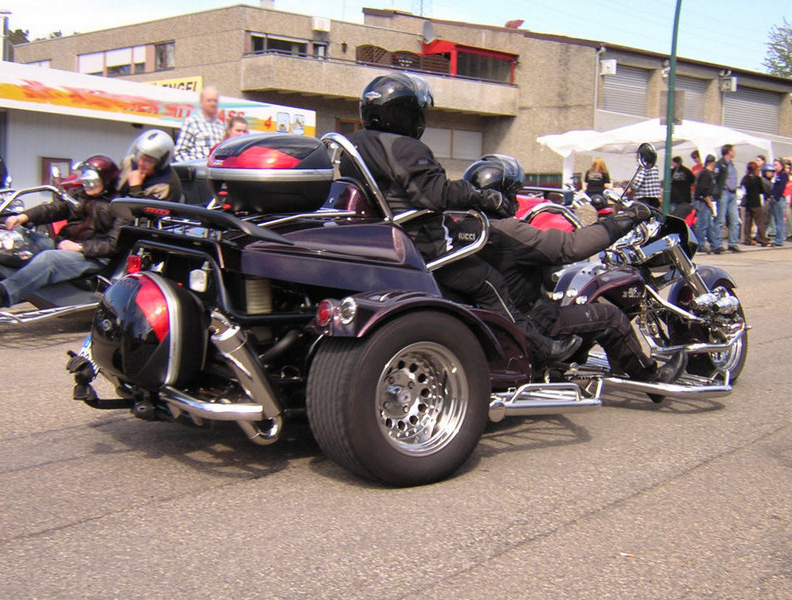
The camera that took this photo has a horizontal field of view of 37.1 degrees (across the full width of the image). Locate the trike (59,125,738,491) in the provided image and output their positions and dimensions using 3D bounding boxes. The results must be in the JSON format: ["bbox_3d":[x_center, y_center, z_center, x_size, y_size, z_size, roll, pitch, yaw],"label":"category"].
[{"bbox_3d":[0.374,-0.086,5.444,3.720,1.320,1.680,-3,7,-34],"label":"trike"}]

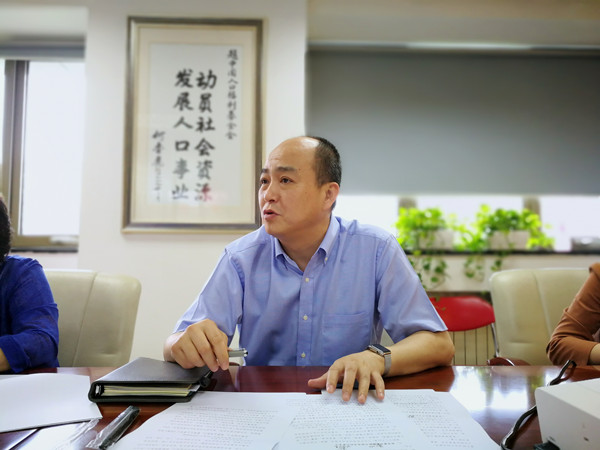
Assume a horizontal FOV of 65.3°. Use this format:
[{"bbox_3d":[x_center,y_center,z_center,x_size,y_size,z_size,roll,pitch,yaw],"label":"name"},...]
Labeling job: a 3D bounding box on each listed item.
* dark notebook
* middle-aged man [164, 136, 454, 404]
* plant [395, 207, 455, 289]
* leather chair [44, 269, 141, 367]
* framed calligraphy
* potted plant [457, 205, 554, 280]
[{"bbox_3d":[-0.258,0.289,0.888,0.183,0.035,0.200,0,-4,2],"label":"dark notebook"},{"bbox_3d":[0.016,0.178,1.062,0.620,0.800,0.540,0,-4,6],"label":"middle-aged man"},{"bbox_3d":[0.778,0.142,2.950,0.390,0.500,0.290,0,-4,-2],"label":"plant"},{"bbox_3d":[-0.759,0.594,1.185,0.600,0.960,0.660,0,-4,-2],"label":"leather chair"},{"bbox_3d":[-0.644,-0.608,2.830,0.835,1.300,0.045,0,-4,-2],"label":"framed calligraphy"},{"bbox_3d":[1.295,0.110,2.950,0.570,0.470,0.300,0,-4,-2],"label":"potted plant"}]

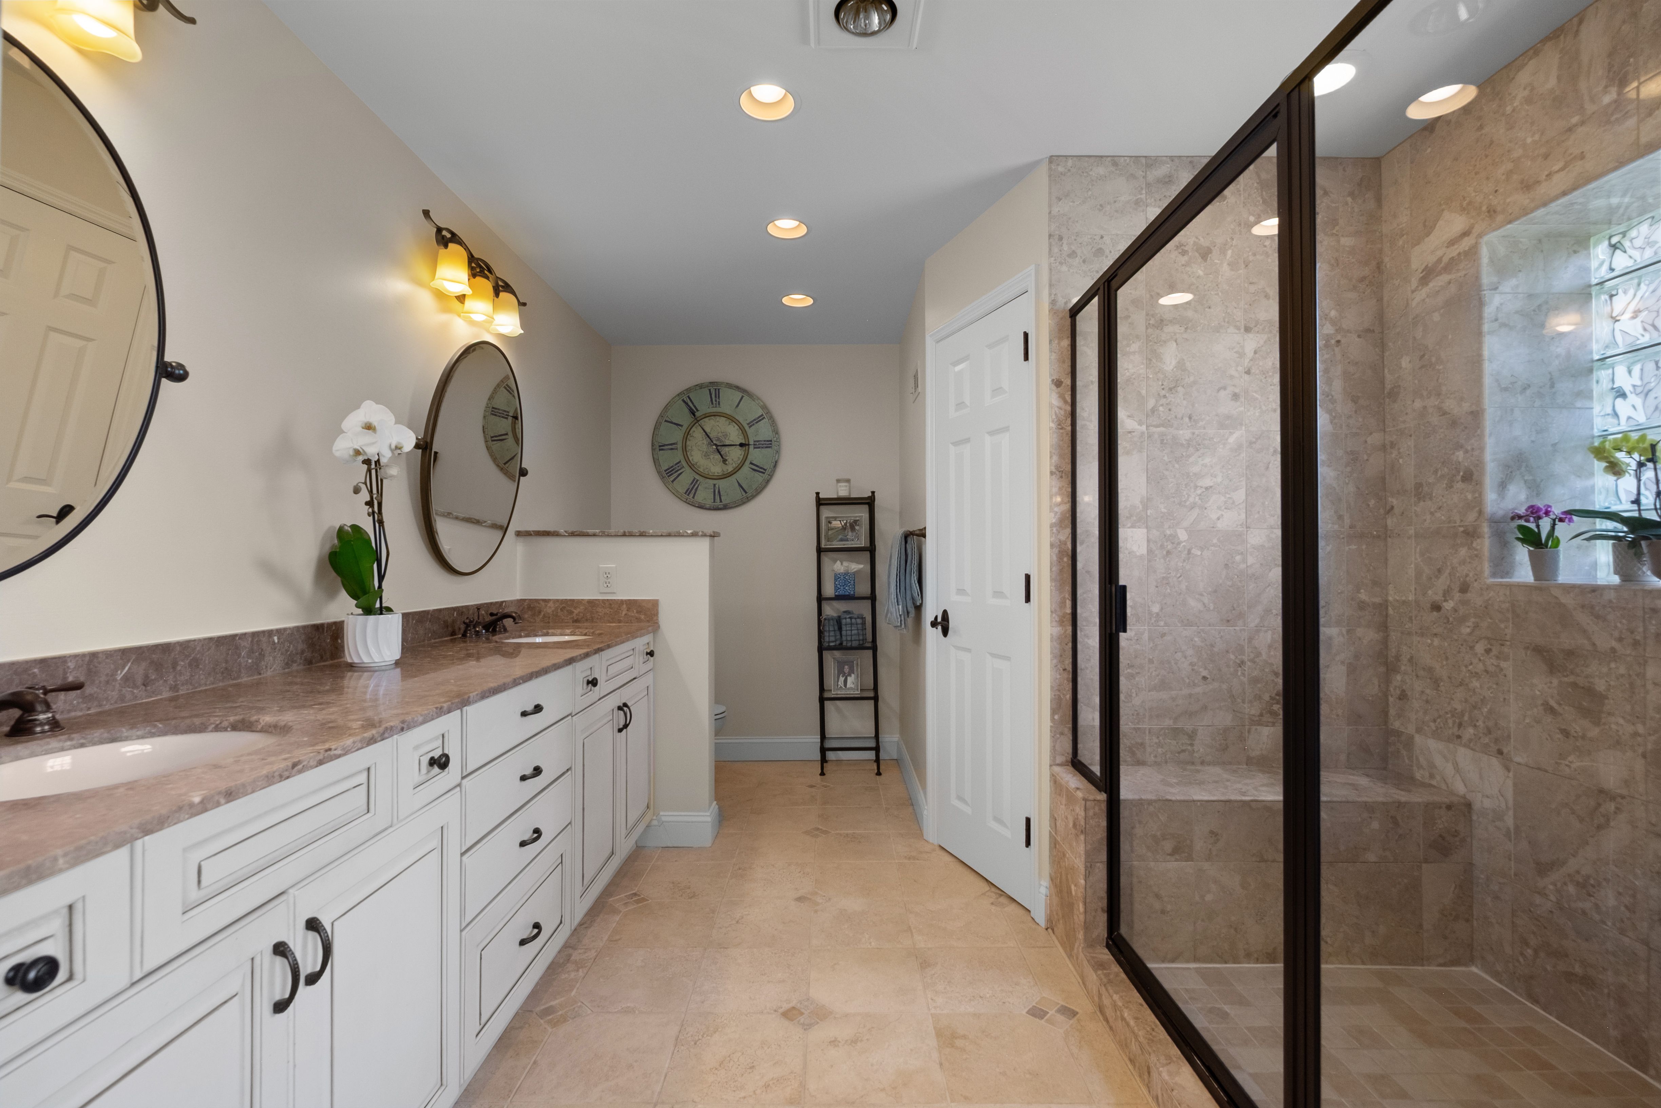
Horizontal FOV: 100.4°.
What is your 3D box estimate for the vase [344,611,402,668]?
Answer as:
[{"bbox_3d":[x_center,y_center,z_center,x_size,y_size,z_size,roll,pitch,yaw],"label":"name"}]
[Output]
[{"bbox_3d":[-1.150,0.214,1.746,0.122,0.127,0.122,0,0,0],"label":"vase"}]

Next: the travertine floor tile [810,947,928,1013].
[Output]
[{"bbox_3d":[0.100,1.200,1.950,0.309,0.012,0.301,0,0,0],"label":"travertine floor tile"}]

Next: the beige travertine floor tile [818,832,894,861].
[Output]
[{"bbox_3d":[0.103,1.207,2.840,0.315,0.012,0.295,0,0,0],"label":"beige travertine floor tile"}]

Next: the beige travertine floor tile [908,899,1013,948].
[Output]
[{"bbox_3d":[0.417,1.203,2.250,0.309,0.012,0.301,0,0,0],"label":"beige travertine floor tile"}]

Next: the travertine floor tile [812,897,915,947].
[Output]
[{"bbox_3d":[0.097,1.190,2.224,0.310,0.011,0.298,0,-1,0],"label":"travertine floor tile"}]

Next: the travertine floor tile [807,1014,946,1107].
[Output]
[{"bbox_3d":[0.097,1.183,1.626,0.310,0.011,0.298,0,-1,0],"label":"travertine floor tile"}]

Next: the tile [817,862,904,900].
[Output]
[{"bbox_3d":[0.097,1.193,2.523,0.310,0.011,0.298,0,-1,0],"label":"tile"}]

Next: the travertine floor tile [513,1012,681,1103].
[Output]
[{"bbox_3d":[-0.532,1.183,1.626,0.310,0.011,0.298,0,-1,0],"label":"travertine floor tile"}]

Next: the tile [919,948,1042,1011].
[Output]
[{"bbox_3d":[0.417,1.200,1.950,0.309,0.012,0.301,0,0,0],"label":"tile"}]

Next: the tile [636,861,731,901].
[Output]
[{"bbox_3d":[-0.533,1.206,2.543,0.315,0.012,0.295,0,0,0],"label":"tile"}]

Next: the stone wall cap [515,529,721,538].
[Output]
[{"bbox_3d":[-0.875,-0.080,2.901,0.806,0.024,0.185,0,0,0],"label":"stone wall cap"}]

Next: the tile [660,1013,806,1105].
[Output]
[{"bbox_3d":[-0.217,1.199,1.649,0.315,0.012,0.295,0,0,0],"label":"tile"}]

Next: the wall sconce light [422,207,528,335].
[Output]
[{"bbox_3d":[-1.187,-0.886,2.340,0.165,0.225,0.655,0,0,0],"label":"wall sconce light"}]

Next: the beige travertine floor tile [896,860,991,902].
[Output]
[{"bbox_3d":[0.411,1.193,2.523,0.310,0.011,0.298,0,-1,0],"label":"beige travertine floor tile"}]

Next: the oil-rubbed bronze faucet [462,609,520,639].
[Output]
[{"bbox_3d":[-1.168,0.236,2.430,0.155,0.097,0.250,0,0,0],"label":"oil-rubbed bronze faucet"}]

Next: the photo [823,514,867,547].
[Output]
[{"bbox_3d":[0.077,-0.125,3.850,0.232,0.182,0.030,0,-7,0],"label":"photo"}]

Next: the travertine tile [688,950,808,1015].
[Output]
[{"bbox_3d":[-0.218,1.186,1.925,0.310,0.011,0.298,0,-1,0],"label":"travertine tile"}]

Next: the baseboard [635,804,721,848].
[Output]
[{"bbox_3d":[-0.631,1.124,2.869,0.308,0.136,0.148,0,-1,0],"label":"baseboard"}]

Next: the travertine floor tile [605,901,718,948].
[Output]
[{"bbox_3d":[-0.530,1.191,2.225,0.310,0.011,0.293,0,-1,0],"label":"travertine floor tile"}]

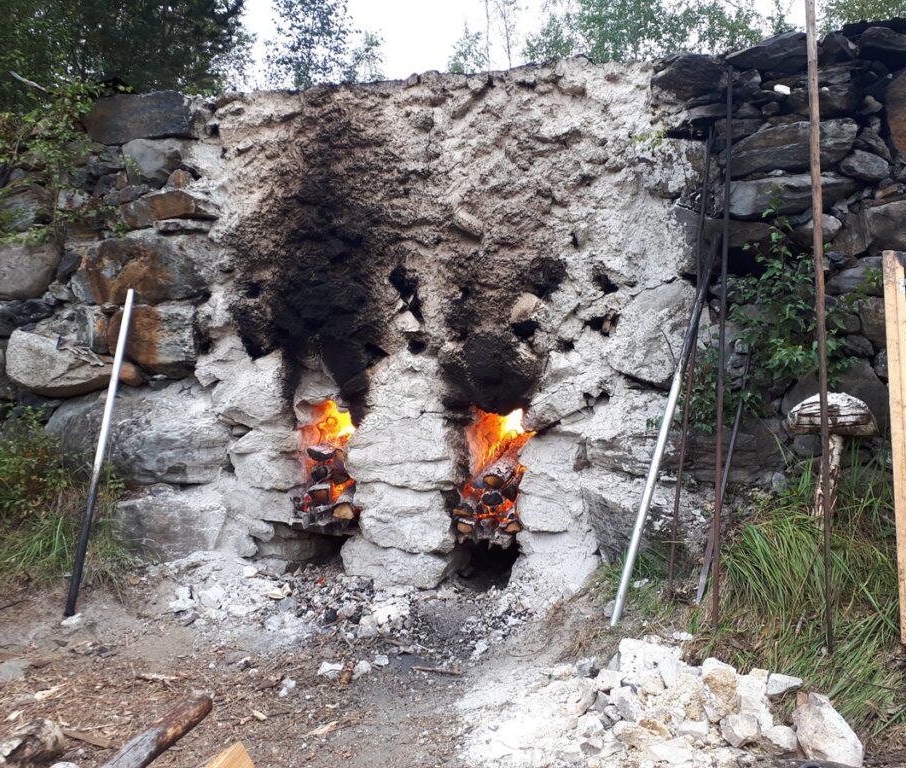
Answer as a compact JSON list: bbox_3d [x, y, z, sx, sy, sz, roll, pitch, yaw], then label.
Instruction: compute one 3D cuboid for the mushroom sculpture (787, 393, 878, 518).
[{"bbox_3d":[2.328,0.445,4.900,0.500,0.790,0.480,0,1,0],"label":"mushroom sculpture"}]

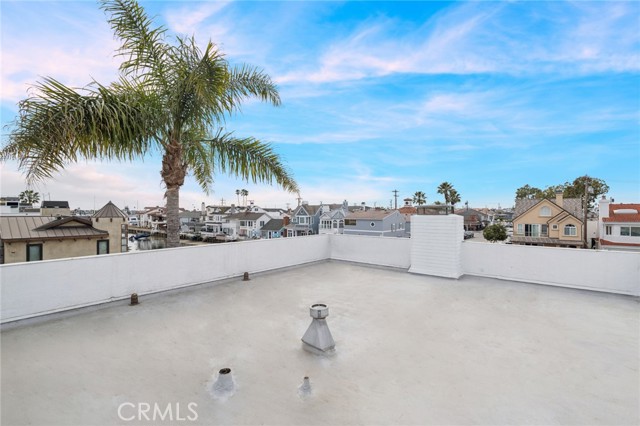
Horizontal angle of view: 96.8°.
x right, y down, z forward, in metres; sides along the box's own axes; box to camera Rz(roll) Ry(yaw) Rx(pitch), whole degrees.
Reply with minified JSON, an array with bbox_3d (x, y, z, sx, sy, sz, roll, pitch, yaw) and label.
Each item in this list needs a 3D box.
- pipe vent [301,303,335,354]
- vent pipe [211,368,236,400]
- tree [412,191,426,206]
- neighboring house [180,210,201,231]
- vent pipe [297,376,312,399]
[{"bbox_3d":[-0.010,1.311,3.250,0.390,0.480,0.220,0,0,42],"label":"pipe vent"},{"bbox_3d":[-0.855,1.468,2.500,0.200,0.165,0.200,0,0,0],"label":"vent pipe"},{"bbox_3d":[26.400,0.900,75.000,3.500,13.200,3.500,0,0,0],"label":"tree"},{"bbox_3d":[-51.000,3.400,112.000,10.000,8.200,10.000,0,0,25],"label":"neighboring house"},{"bbox_3d":[-0.131,1.485,2.450,0.125,0.130,0.125,0,0,0],"label":"vent pipe"}]

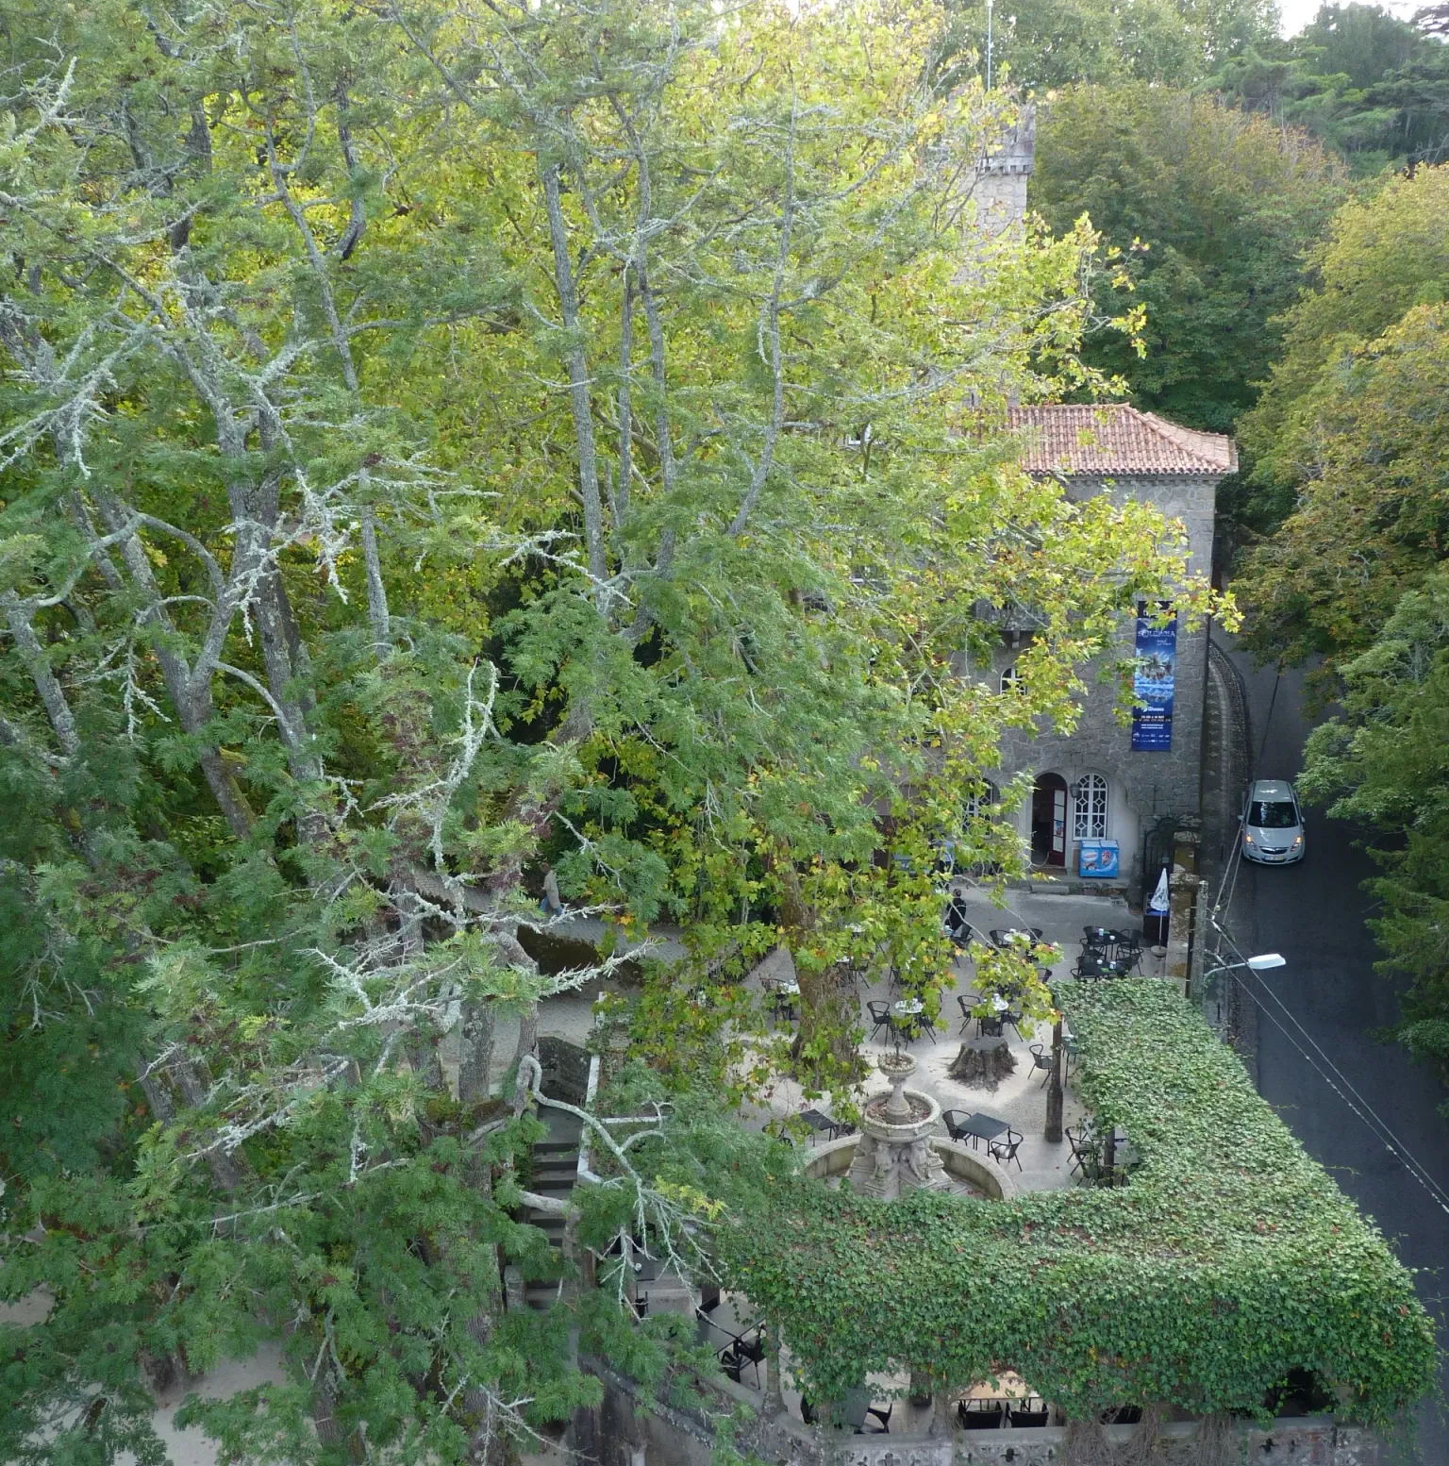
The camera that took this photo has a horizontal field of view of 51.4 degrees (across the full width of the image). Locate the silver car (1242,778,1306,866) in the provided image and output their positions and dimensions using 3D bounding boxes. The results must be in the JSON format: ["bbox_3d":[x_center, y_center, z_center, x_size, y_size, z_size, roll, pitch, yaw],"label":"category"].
[{"bbox_3d":[16.502,2.618,45.379,1.750,1.490,4.000,3,21,17],"label":"silver car"}]

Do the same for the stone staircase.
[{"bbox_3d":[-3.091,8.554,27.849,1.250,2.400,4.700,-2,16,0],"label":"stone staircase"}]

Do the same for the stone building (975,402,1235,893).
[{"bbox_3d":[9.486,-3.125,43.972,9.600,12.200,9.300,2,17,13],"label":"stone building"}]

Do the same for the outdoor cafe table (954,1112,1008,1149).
[{"bbox_3d":[4.847,7.720,28.172,0.720,0.730,0.720,13,22,43],"label":"outdoor cafe table"}]

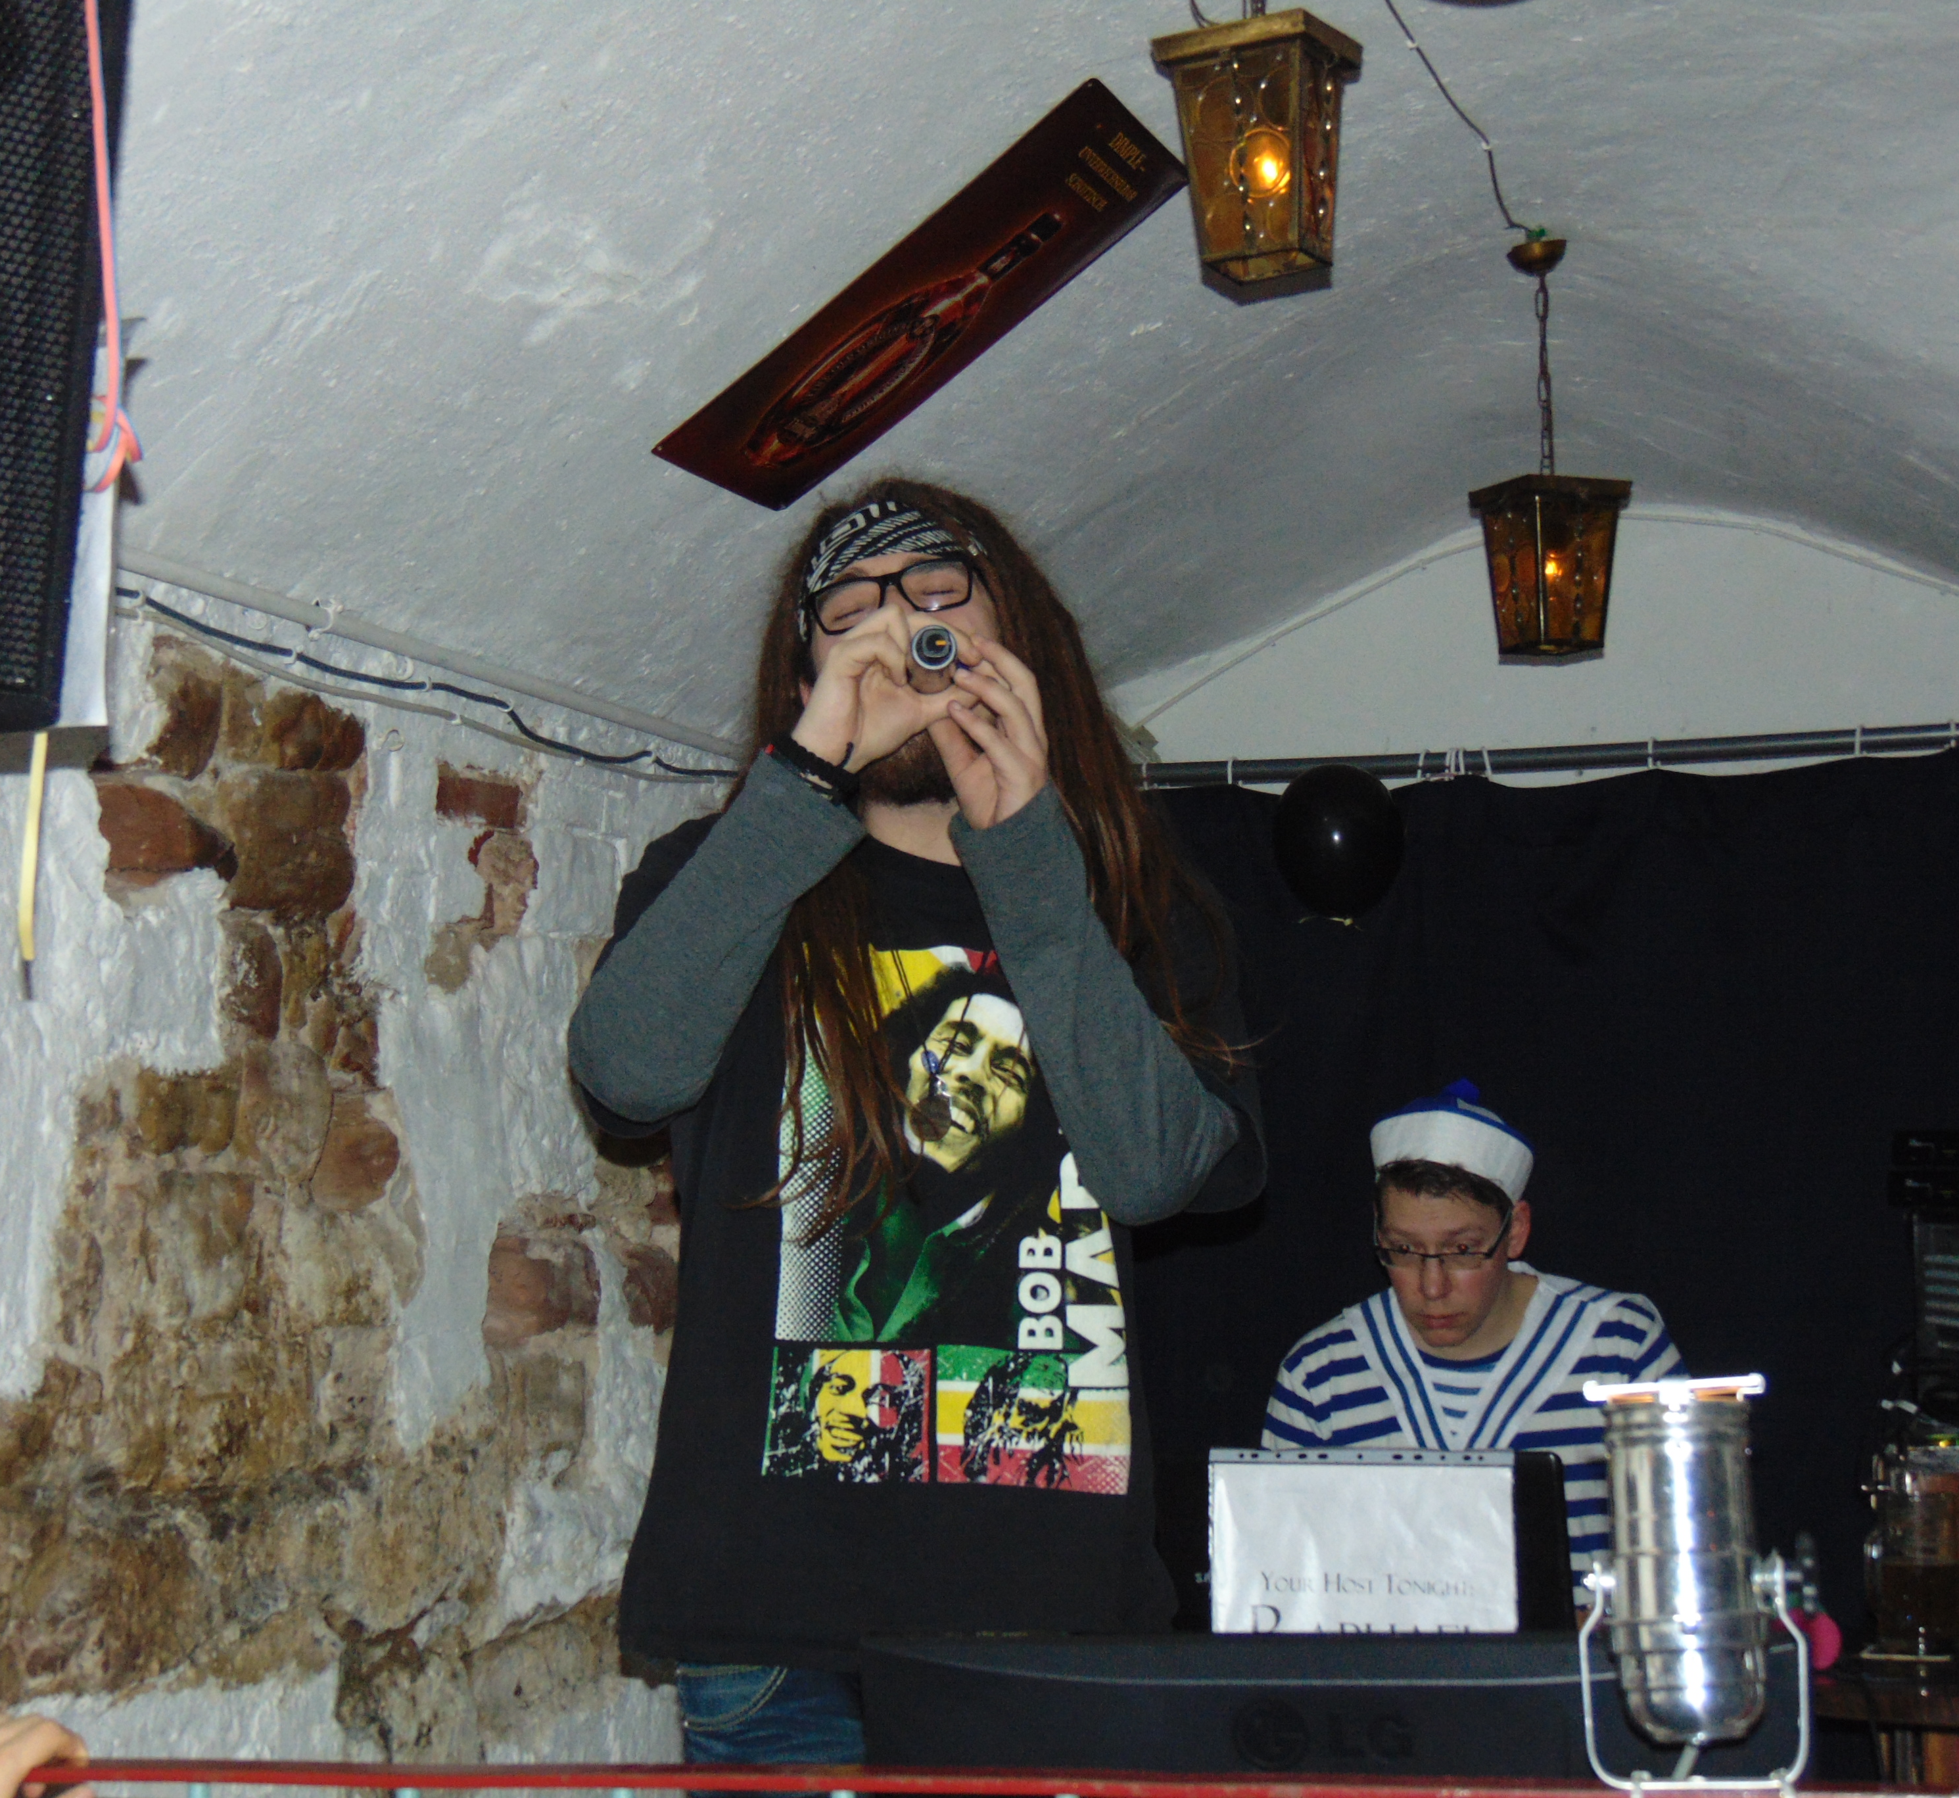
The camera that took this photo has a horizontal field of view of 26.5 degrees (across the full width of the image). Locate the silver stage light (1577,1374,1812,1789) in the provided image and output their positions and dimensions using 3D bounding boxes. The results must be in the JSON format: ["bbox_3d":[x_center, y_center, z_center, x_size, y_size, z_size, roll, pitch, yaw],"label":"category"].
[{"bbox_3d":[0.341,0.325,1.980,0.108,0.194,0.090,-2,-4,5],"label":"silver stage light"}]

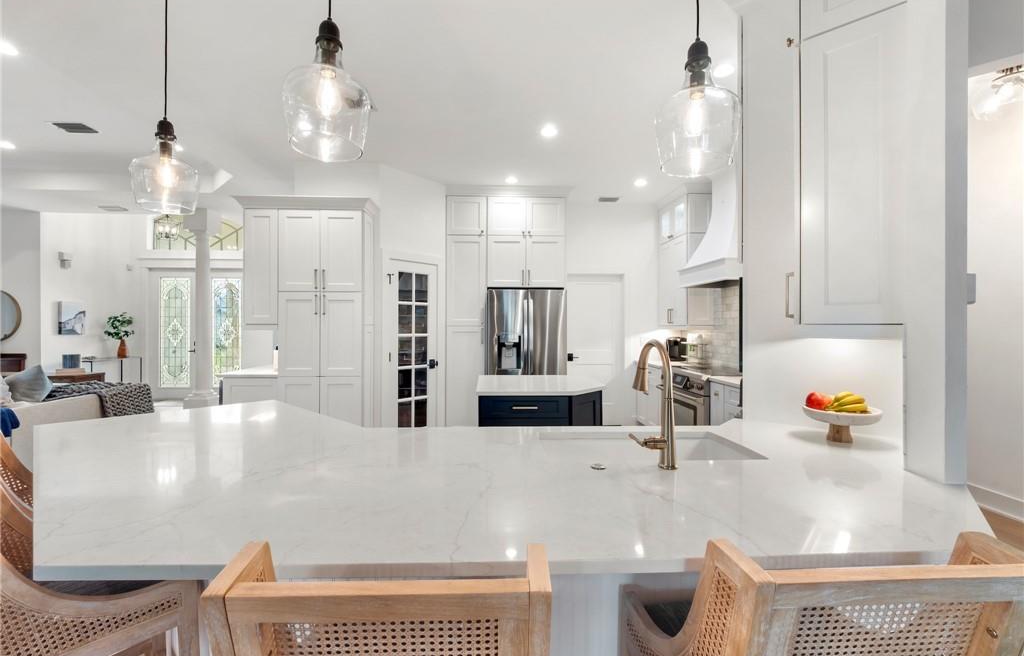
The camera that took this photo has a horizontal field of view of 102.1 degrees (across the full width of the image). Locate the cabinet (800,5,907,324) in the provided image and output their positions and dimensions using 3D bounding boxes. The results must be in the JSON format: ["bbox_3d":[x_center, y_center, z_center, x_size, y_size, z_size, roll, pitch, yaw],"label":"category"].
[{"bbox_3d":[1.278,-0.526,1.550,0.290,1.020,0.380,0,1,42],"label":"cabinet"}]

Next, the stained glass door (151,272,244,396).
[{"bbox_3d":[-5.690,0.126,7.580,1.850,2.380,0.090,0,0,-2],"label":"stained glass door"}]

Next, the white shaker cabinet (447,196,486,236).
[{"bbox_3d":[-0.533,-1.298,5.080,0.460,0.460,0.600,0,0,-2],"label":"white shaker cabinet"}]

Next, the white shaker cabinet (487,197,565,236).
[{"bbox_3d":[0.151,-1.298,5.100,0.915,0.460,0.600,0,0,-2],"label":"white shaker cabinet"}]

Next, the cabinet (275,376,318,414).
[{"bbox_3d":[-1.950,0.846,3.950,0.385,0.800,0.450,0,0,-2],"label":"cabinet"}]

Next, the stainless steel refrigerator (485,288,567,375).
[{"bbox_3d":[0.165,0.437,5.060,0.910,1.780,0.740,0,0,-2],"label":"stainless steel refrigerator"}]

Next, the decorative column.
[{"bbox_3d":[-4.470,-0.186,6.020,0.340,3.020,0.340,0,0,-2],"label":"decorative column"}]

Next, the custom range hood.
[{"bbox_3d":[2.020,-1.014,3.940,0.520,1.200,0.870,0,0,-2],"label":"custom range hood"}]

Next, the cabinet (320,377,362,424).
[{"bbox_3d":[-1.550,0.846,3.960,0.385,0.800,0.450,0,0,-2],"label":"cabinet"}]

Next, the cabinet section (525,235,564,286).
[{"bbox_3d":[0.376,-0.793,5.220,0.470,0.597,0.580,0,0,-2],"label":"cabinet section"}]

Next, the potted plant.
[{"bbox_3d":[-6.760,0.129,7.150,0.440,0.790,0.420,0,0,-2],"label":"potted plant"}]

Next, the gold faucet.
[{"bbox_3d":[0.447,0.242,1.430,0.160,0.410,0.250,0,0,-7],"label":"gold faucet"}]

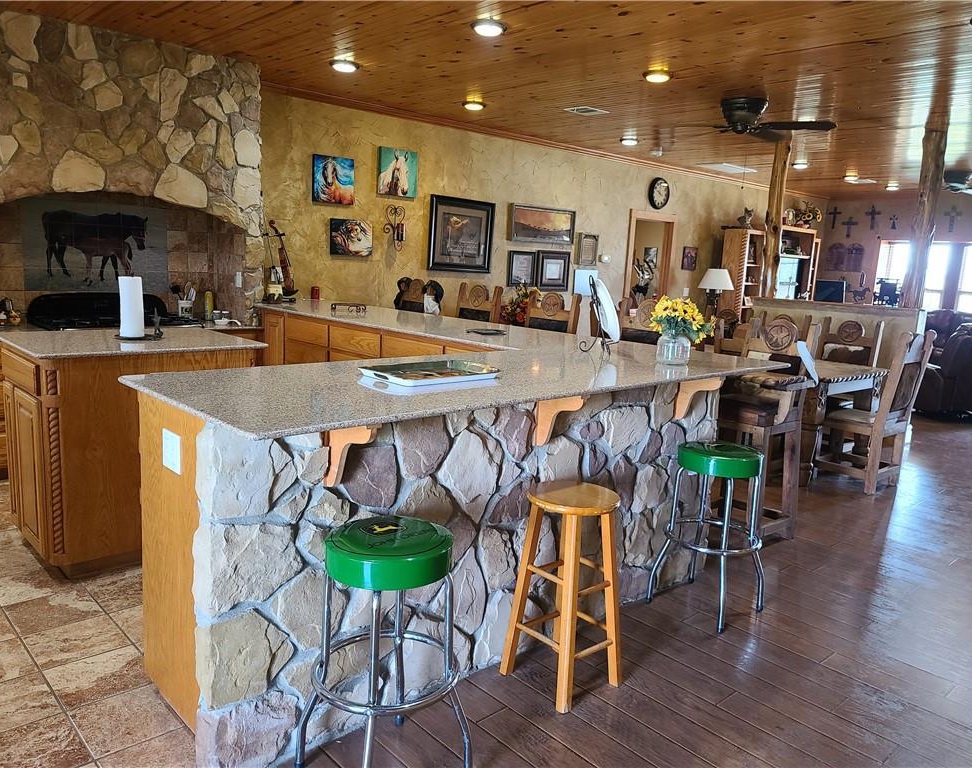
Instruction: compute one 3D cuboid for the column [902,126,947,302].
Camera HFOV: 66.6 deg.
[{"bbox_3d":[3.743,-1.393,6.326,0.190,1.490,0.190,-6,14,-43],"label":"column"}]

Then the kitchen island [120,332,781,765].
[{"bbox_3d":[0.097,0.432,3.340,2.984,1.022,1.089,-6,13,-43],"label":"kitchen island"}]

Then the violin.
[{"bbox_3d":[-1.628,-1.021,5.916,0.100,0.590,0.205,-14,14,-13],"label":"violin"}]

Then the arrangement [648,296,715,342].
[{"bbox_3d":[0.964,-0.326,3.621,0.320,0.235,0.280,6,10,14],"label":"arrangement"}]

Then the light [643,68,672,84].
[{"bbox_3d":[1.123,-2.016,4.840,0.200,0.040,0.200,3,10,-1],"label":"light"}]

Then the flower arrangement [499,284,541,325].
[{"bbox_3d":[0.362,-0.871,8.000,0.440,0.450,0.380,-6,13,-43],"label":"flower arrangement"}]

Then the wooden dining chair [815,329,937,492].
[{"bbox_3d":[2.781,0.166,5.319,0.500,1.145,0.540,-6,13,-43],"label":"wooden dining chair"}]

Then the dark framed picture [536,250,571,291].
[{"bbox_3d":[0.764,-1.290,8.472,0.540,0.450,0.040,-6,14,-43],"label":"dark framed picture"}]

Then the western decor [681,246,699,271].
[{"bbox_3d":[3.065,-1.890,11.171,0.380,0.336,0.033,-5,12,-41],"label":"western decor"}]

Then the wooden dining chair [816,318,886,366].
[{"bbox_3d":[2.993,0.020,6.352,0.600,1.140,0.500,-6,14,-43],"label":"wooden dining chair"}]

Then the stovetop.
[{"bbox_3d":[-2.525,-0.499,5.060,0.910,0.270,0.620,-6,14,-43],"label":"stovetop"}]

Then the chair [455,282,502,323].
[{"bbox_3d":[-0.242,-0.192,6.265,0.570,1.230,0.480,-6,14,-43],"label":"chair"}]

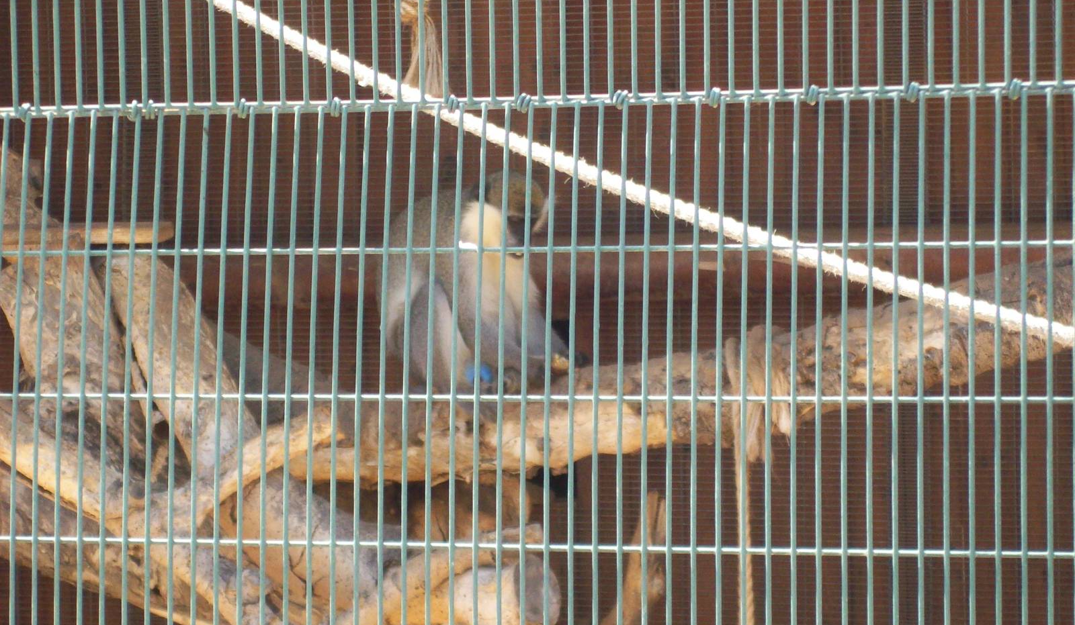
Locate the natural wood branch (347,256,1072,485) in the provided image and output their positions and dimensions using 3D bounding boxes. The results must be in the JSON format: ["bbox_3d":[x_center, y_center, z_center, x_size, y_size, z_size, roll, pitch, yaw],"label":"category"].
[{"bbox_3d":[0.265,0.115,5.298,1.210,0.191,0.200,-11,0,12],"label":"natural wood branch"}]

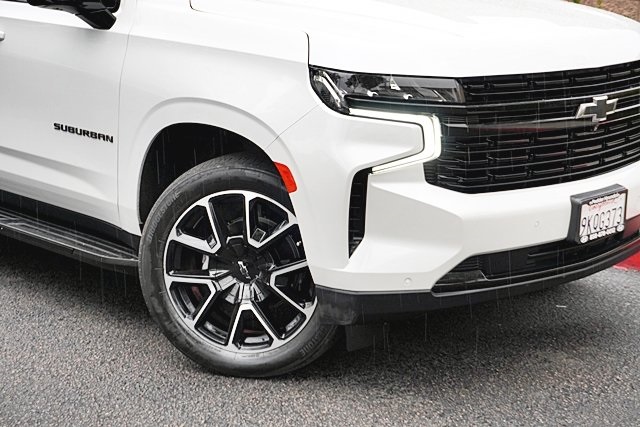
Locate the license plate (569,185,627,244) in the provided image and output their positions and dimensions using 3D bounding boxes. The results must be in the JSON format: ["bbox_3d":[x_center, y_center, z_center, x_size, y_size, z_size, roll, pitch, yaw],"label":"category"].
[{"bbox_3d":[1.020,0.009,4.156,0.315,0.165,0.042,-11,17,-44],"label":"license plate"}]

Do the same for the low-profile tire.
[{"bbox_3d":[-0.247,0.190,4.232,0.830,0.830,0.283,1,10,16],"label":"low-profile tire"}]

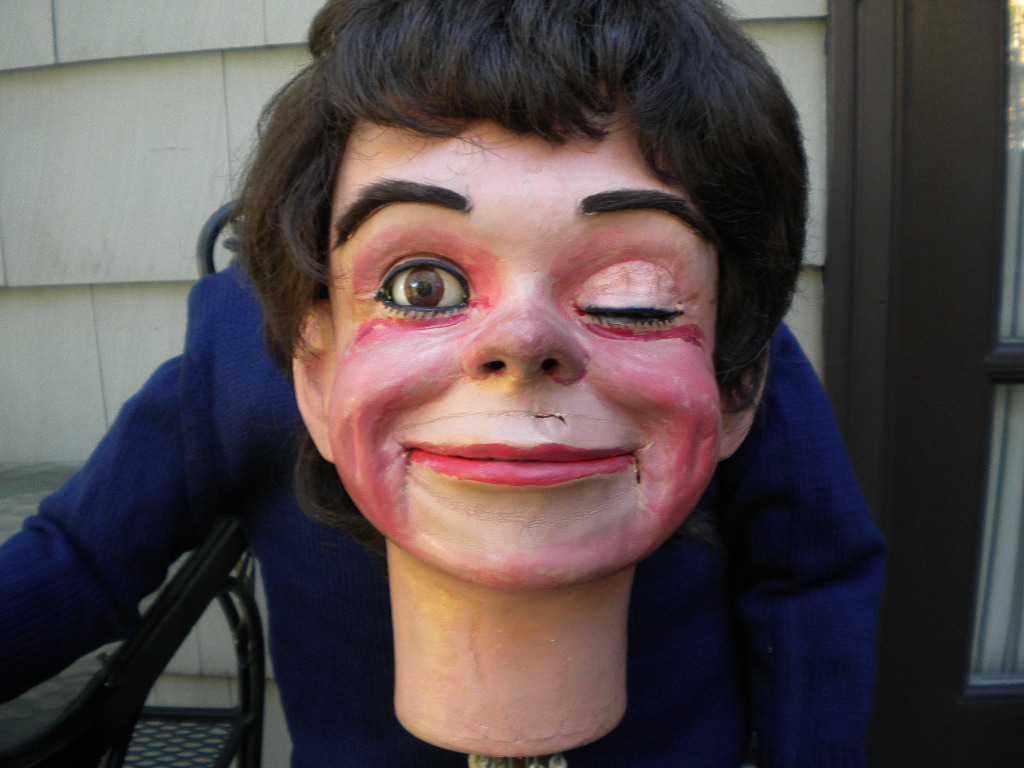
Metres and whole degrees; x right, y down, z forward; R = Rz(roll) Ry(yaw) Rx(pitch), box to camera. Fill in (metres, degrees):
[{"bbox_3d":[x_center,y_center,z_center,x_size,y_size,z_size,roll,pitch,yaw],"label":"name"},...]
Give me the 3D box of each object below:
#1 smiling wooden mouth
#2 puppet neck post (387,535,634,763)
[{"bbox_3d":[0.003,0.027,0.349,0.076,0.015,0.022,1,5,0],"label":"smiling wooden mouth"},{"bbox_3d":[-0.001,0.092,0.402,0.090,0.068,0.090,1,8,0],"label":"puppet neck post"}]

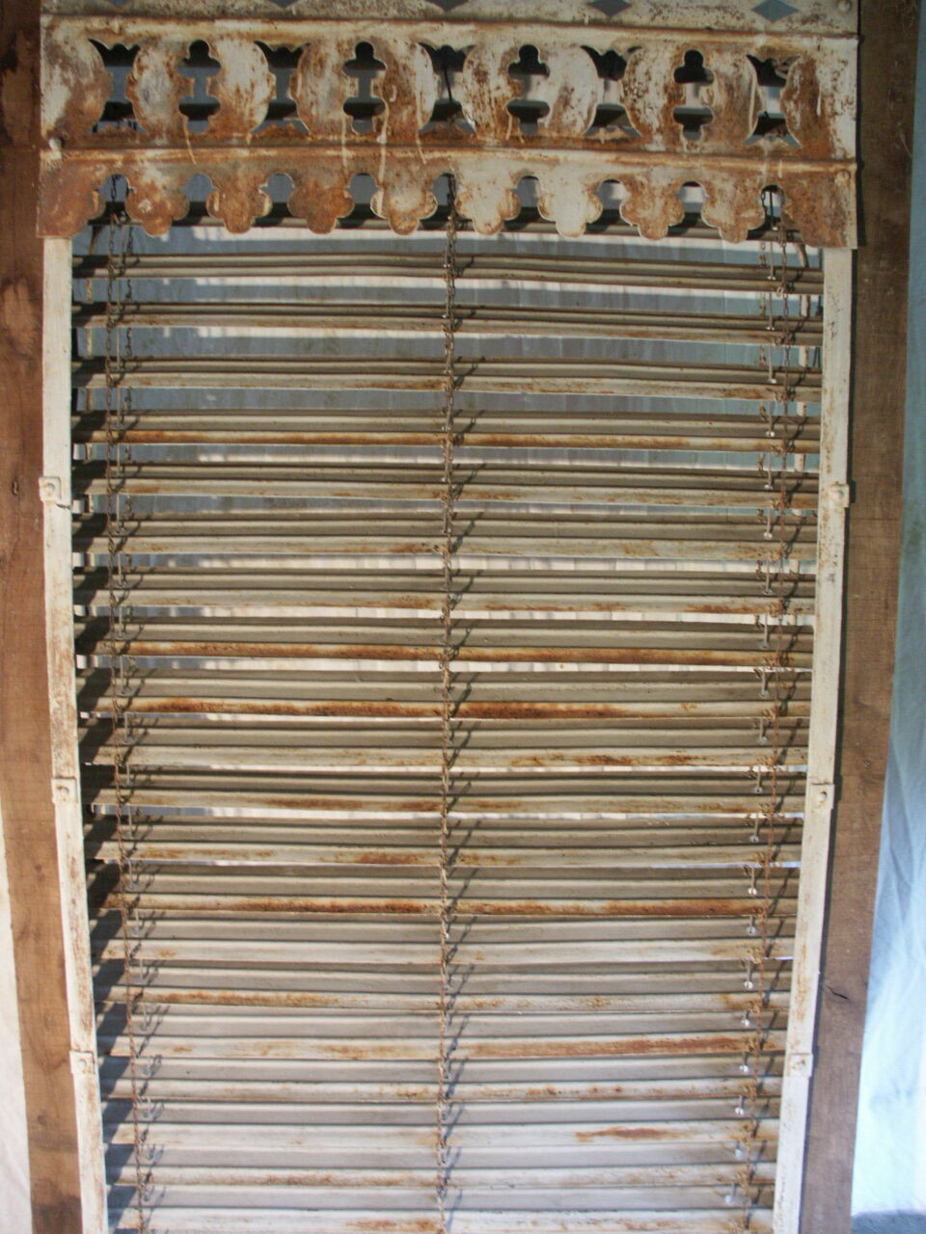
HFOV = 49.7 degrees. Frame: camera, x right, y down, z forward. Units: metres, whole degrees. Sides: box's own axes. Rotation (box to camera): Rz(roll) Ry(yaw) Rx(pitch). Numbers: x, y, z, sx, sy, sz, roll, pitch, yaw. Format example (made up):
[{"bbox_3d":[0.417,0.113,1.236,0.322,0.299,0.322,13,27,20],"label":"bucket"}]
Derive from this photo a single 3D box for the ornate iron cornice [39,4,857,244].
[{"bbox_3d":[-0.017,-0.578,1.171,0.950,0.266,0.050,1,7,0],"label":"ornate iron cornice"}]

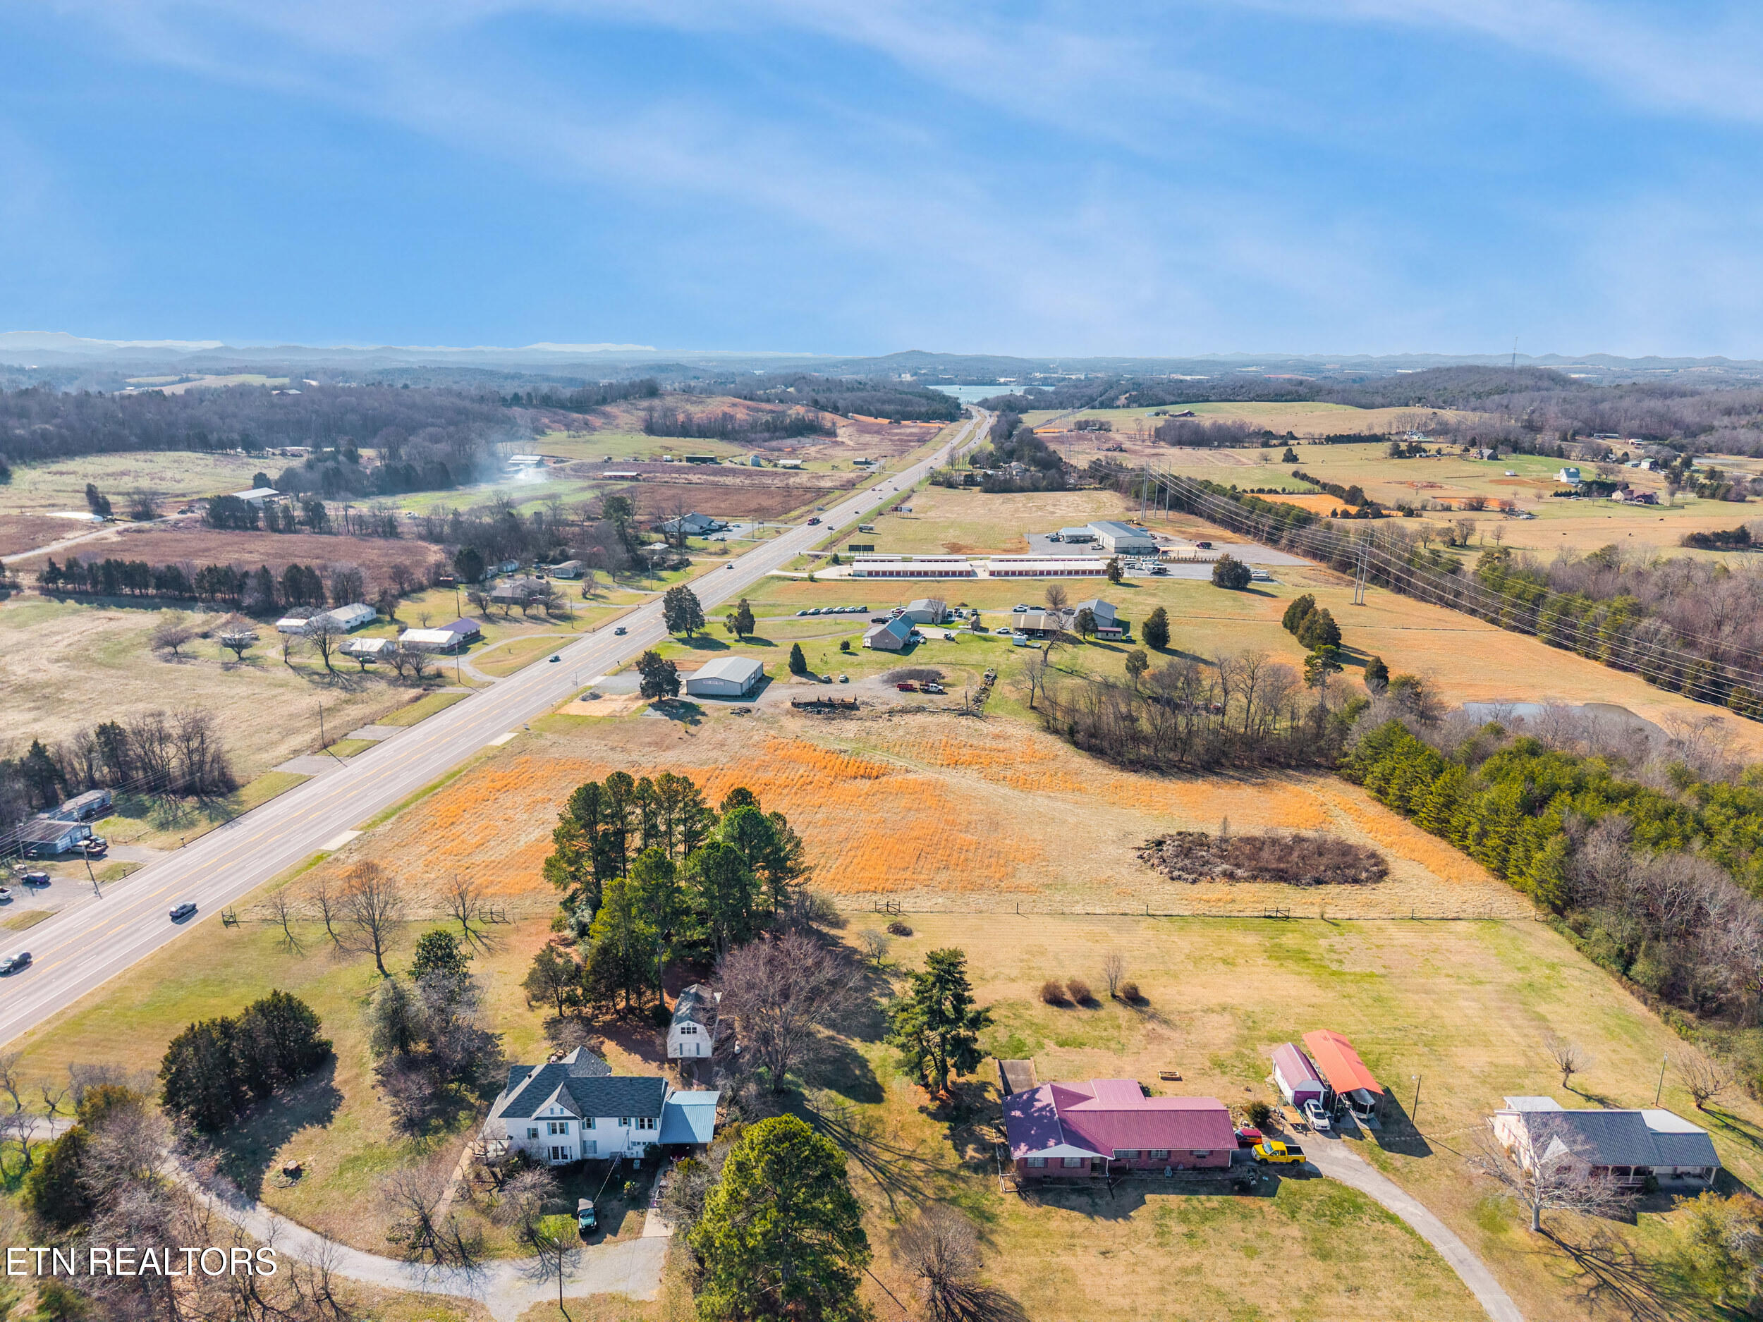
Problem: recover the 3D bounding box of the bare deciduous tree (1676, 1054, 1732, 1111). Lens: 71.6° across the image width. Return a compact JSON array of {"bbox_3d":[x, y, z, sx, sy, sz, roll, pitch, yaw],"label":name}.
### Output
[{"bbox_3d":[97.710,49.730,145.010,6.700,7.270,6.360,0,14,0],"label":"bare deciduous tree"}]

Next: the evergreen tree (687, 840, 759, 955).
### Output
[{"bbox_3d":[-22.983,35.055,177.526,10.280,19.000,10.280,0,14,0],"label":"evergreen tree"}]

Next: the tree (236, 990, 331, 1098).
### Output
[{"bbox_3d":[-72.627,46.006,148.723,10.360,11.700,10.360,0,14,0],"label":"tree"}]

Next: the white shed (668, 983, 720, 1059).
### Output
[{"bbox_3d":[-25.033,48.041,163.258,5.900,5.400,9.400,0,14,-2],"label":"white shed"}]

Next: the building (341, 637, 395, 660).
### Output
[{"bbox_3d":[-152.700,-4.158,364.480,11.300,4.800,10.600,2,14,6],"label":"building"}]

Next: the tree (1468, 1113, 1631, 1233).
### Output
[{"bbox_3d":[66.944,52.573,123.236,14.000,11.300,14.000,0,14,0],"label":"tree"}]

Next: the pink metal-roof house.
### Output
[{"bbox_3d":[26.700,52.300,139.620,25.000,4.900,15.000,0,14,0],"label":"pink metal-roof house"}]

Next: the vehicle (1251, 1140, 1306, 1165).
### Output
[{"bbox_3d":[45.731,56.570,140.547,5.600,1.920,2.000,0,14,0],"label":"vehicle"}]

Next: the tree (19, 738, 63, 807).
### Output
[{"bbox_3d":[-165.945,22.067,241.778,7.500,13.600,7.500,0,14,0],"label":"tree"}]

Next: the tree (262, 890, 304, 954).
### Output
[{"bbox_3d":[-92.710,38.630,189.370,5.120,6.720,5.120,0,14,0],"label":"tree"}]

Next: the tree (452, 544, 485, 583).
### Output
[{"bbox_3d":[-164.677,-38.988,486.134,12.800,15.200,12.800,0,14,0],"label":"tree"}]

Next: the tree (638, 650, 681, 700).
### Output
[{"bbox_3d":[-57.430,3.770,315.620,11.380,13.230,11.380,0,14,0],"label":"tree"}]

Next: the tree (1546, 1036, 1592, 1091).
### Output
[{"bbox_3d":[86.113,50.333,153.089,5.800,6.900,5.800,0,14,0],"label":"tree"}]

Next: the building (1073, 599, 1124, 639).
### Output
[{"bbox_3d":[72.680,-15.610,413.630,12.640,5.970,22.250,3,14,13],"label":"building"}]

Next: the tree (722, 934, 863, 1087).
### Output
[{"bbox_3d":[-10.795,42.644,146.089,17.160,19.500,17.160,0,14,0],"label":"tree"}]

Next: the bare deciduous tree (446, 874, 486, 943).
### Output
[{"bbox_3d":[-64.959,37.341,190.107,5.600,9.100,5.600,0,14,0],"label":"bare deciduous tree"}]

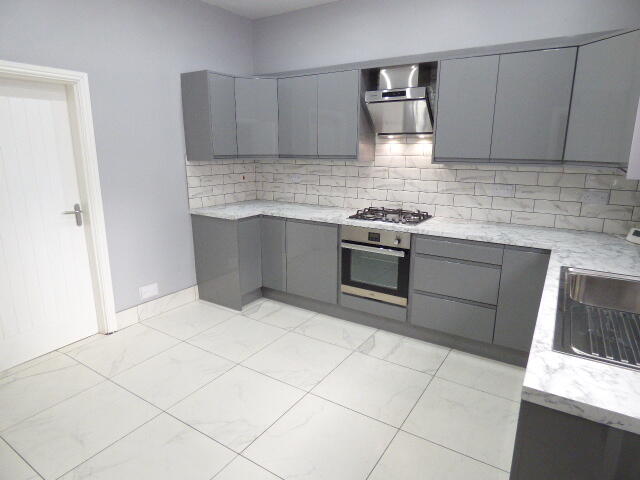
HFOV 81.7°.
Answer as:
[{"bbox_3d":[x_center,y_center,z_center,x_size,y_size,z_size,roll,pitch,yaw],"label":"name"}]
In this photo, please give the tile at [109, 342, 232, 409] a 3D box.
[{"bbox_3d":[-0.989,0.906,2.541,0.600,0.010,0.600,8,15,32],"label":"tile"}]

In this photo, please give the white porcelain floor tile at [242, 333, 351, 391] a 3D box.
[{"bbox_3d":[-0.160,0.866,2.715,0.600,0.010,0.600,8,15,32],"label":"white porcelain floor tile"}]

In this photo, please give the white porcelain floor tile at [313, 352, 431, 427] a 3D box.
[{"bbox_3d":[0.344,0.938,2.398,0.600,0.010,0.600,8,15,32],"label":"white porcelain floor tile"}]

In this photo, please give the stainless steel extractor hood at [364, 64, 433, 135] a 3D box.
[{"bbox_3d":[0.676,-1.131,3.079,0.565,0.500,0.301,9,15,31],"label":"stainless steel extractor hood"}]

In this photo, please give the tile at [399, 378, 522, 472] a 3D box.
[{"bbox_3d":[0.849,1.010,2.080,0.600,0.010,0.600,8,15,32],"label":"tile"}]

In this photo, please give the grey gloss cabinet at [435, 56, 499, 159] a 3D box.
[{"bbox_3d":[1.129,-0.954,2.788,0.400,0.720,0.330,8,15,32],"label":"grey gloss cabinet"}]

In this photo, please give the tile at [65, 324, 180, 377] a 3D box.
[{"bbox_3d":[-1.493,0.834,2.858,0.600,0.010,0.600,8,15,32],"label":"tile"}]

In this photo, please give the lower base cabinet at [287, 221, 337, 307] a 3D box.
[{"bbox_3d":[0.079,0.137,3.545,0.552,0.725,0.581,9,15,31],"label":"lower base cabinet"}]

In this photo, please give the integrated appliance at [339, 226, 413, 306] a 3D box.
[{"bbox_3d":[0.574,0.157,3.201,0.595,0.600,0.570,9,15,31],"label":"integrated appliance"}]

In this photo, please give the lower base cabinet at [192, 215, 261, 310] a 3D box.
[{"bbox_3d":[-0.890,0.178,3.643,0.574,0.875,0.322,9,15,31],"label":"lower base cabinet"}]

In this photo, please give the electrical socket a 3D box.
[{"bbox_3d":[-1.529,0.464,3.322,0.012,0.097,0.156,8,15,32],"label":"electrical socket"}]

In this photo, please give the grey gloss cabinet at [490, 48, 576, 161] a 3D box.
[{"bbox_3d":[1.486,-0.910,2.586,0.442,0.703,0.335,9,15,31],"label":"grey gloss cabinet"}]

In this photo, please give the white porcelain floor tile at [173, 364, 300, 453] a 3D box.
[{"bbox_3d":[-0.469,0.967,2.196,0.586,0.012,0.601,9,15,31],"label":"white porcelain floor tile"}]

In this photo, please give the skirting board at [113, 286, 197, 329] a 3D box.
[{"bbox_3d":[-1.474,0.615,3.445,0.014,0.155,0.835,8,15,32],"label":"skirting board"}]

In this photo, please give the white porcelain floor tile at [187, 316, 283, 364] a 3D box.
[{"bbox_3d":[-0.664,0.794,3.033,0.600,0.010,0.600,8,15,32],"label":"white porcelain floor tile"}]

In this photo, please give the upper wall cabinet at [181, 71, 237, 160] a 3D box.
[{"bbox_3d":[-1.020,-1.129,3.457,0.335,0.745,0.320,8,15,32],"label":"upper wall cabinet"}]

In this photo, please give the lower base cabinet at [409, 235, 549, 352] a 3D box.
[{"bbox_3d":[1.217,0.311,2.852,0.876,0.730,0.581,9,15,31],"label":"lower base cabinet"}]

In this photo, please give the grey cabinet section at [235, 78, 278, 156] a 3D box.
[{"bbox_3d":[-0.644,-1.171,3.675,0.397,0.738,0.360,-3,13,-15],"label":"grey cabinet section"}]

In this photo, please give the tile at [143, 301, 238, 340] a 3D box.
[{"bbox_3d":[-1.150,0.707,3.303,0.606,0.012,0.601,9,15,31],"label":"tile"}]

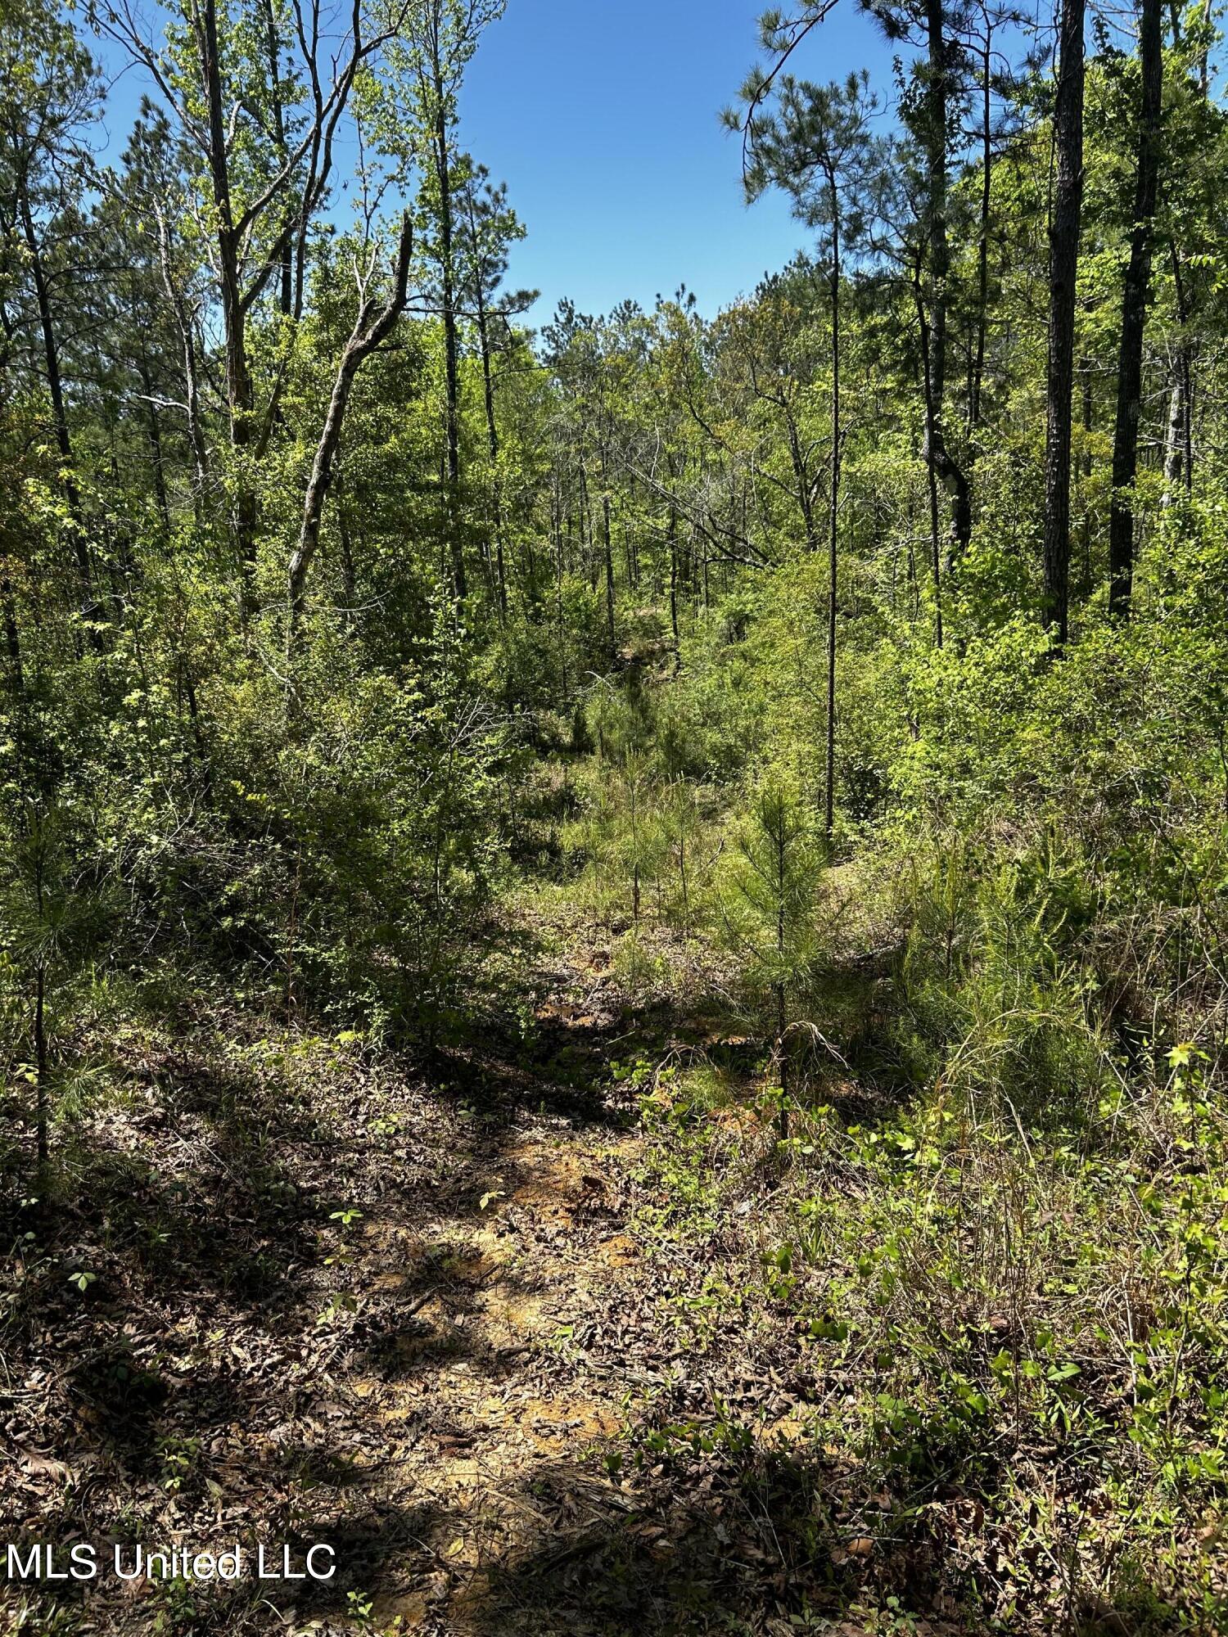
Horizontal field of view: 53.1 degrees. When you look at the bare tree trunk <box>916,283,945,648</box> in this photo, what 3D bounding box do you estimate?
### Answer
[{"bbox_3d":[3.322,-3.618,12.949,0.100,3.869,0.100,-4,8,15],"label":"bare tree trunk"}]

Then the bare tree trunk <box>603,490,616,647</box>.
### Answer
[{"bbox_3d":[-0.082,-4.866,24.301,0.140,3.058,0.140,-3,7,0],"label":"bare tree trunk"}]

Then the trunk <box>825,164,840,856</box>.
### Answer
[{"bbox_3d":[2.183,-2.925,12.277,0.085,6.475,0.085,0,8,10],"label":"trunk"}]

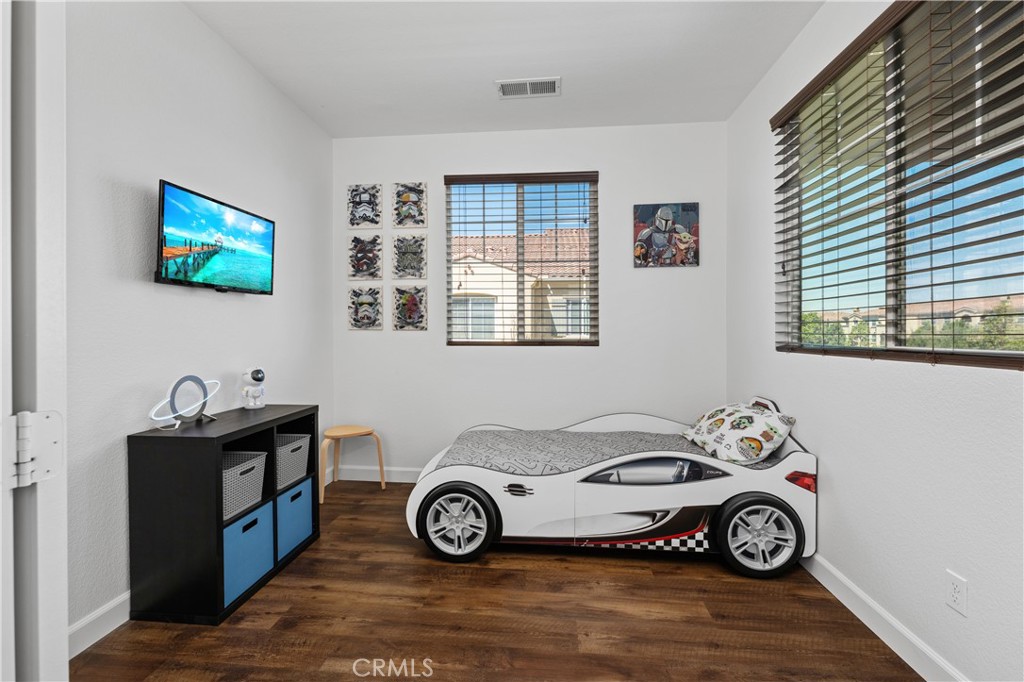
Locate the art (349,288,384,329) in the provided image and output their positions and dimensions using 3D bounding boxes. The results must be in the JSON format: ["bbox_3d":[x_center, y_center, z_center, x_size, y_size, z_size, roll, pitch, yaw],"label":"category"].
[{"bbox_3d":[-1.172,-0.262,3.423,0.283,0.355,0.018,0,0,5],"label":"art"}]

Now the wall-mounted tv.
[{"bbox_3d":[-1.466,-0.471,2.152,0.060,0.426,0.730,4,3,5],"label":"wall-mounted tv"}]

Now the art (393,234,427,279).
[{"bbox_3d":[-0.798,-0.657,3.356,0.278,0.356,0.018,0,1,5],"label":"art"}]

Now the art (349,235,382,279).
[{"bbox_3d":[-1.156,-0.656,3.390,0.278,0.356,0.018,0,1,5],"label":"art"}]

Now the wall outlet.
[{"bbox_3d":[1.417,0.804,1.361,0.007,0.115,0.071,0,0,5],"label":"wall outlet"}]

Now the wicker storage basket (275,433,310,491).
[{"bbox_3d":[-1.321,0.647,2.307,0.335,0.215,0.262,0,1,5],"label":"wicker storage basket"}]

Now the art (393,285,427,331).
[{"bbox_3d":[-0.798,-0.254,3.362,0.278,0.356,0.018,0,1,5],"label":"art"}]

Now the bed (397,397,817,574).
[{"bbox_3d":[0.505,0.738,2.658,2.044,0.803,1.078,0,1,5],"label":"bed"}]

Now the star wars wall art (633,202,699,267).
[{"bbox_3d":[1.159,-0.789,3.195,0.473,0.471,0.022,0,0,5],"label":"star wars wall art"}]

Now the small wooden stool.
[{"bbox_3d":[-1.254,0.902,3.177,0.480,0.455,0.430,0,1,20],"label":"small wooden stool"}]

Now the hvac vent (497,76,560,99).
[{"bbox_3d":[0.114,-1.616,2.750,0.404,0.014,0.215,0,0,5],"label":"hvac vent"}]

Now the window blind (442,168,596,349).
[{"bbox_3d":[0.067,-0.619,3.265,1.180,1.310,0.070,0,1,5],"label":"window blind"}]

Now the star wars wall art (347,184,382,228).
[{"bbox_3d":[-1.176,-1.073,3.417,0.283,0.355,0.018,0,0,5],"label":"star wars wall art"}]

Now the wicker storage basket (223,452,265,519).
[{"bbox_3d":[-1.347,0.646,1.905,0.340,0.224,0.285,0,0,5],"label":"wicker storage basket"}]

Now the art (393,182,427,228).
[{"bbox_3d":[-0.806,-1.072,3.382,0.283,0.355,0.018,0,0,5],"label":"art"}]

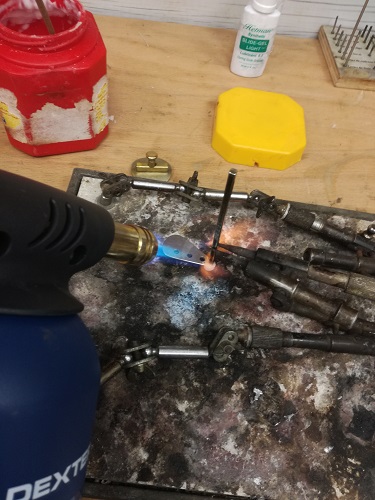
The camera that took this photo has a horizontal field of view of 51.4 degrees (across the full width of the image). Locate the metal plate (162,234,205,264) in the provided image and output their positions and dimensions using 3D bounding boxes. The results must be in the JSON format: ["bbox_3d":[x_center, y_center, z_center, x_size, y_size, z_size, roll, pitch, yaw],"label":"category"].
[{"bbox_3d":[-0.001,-0.001,0.267,0.031,0.001,0.018,16,56,2],"label":"metal plate"}]

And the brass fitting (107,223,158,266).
[{"bbox_3d":[-0.034,-0.004,0.227,0.030,0.022,0.022,14,51,-29],"label":"brass fitting"}]

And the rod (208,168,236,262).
[{"bbox_3d":[0.020,-0.015,0.230,0.004,0.086,0.004,7,55,0],"label":"rod"}]

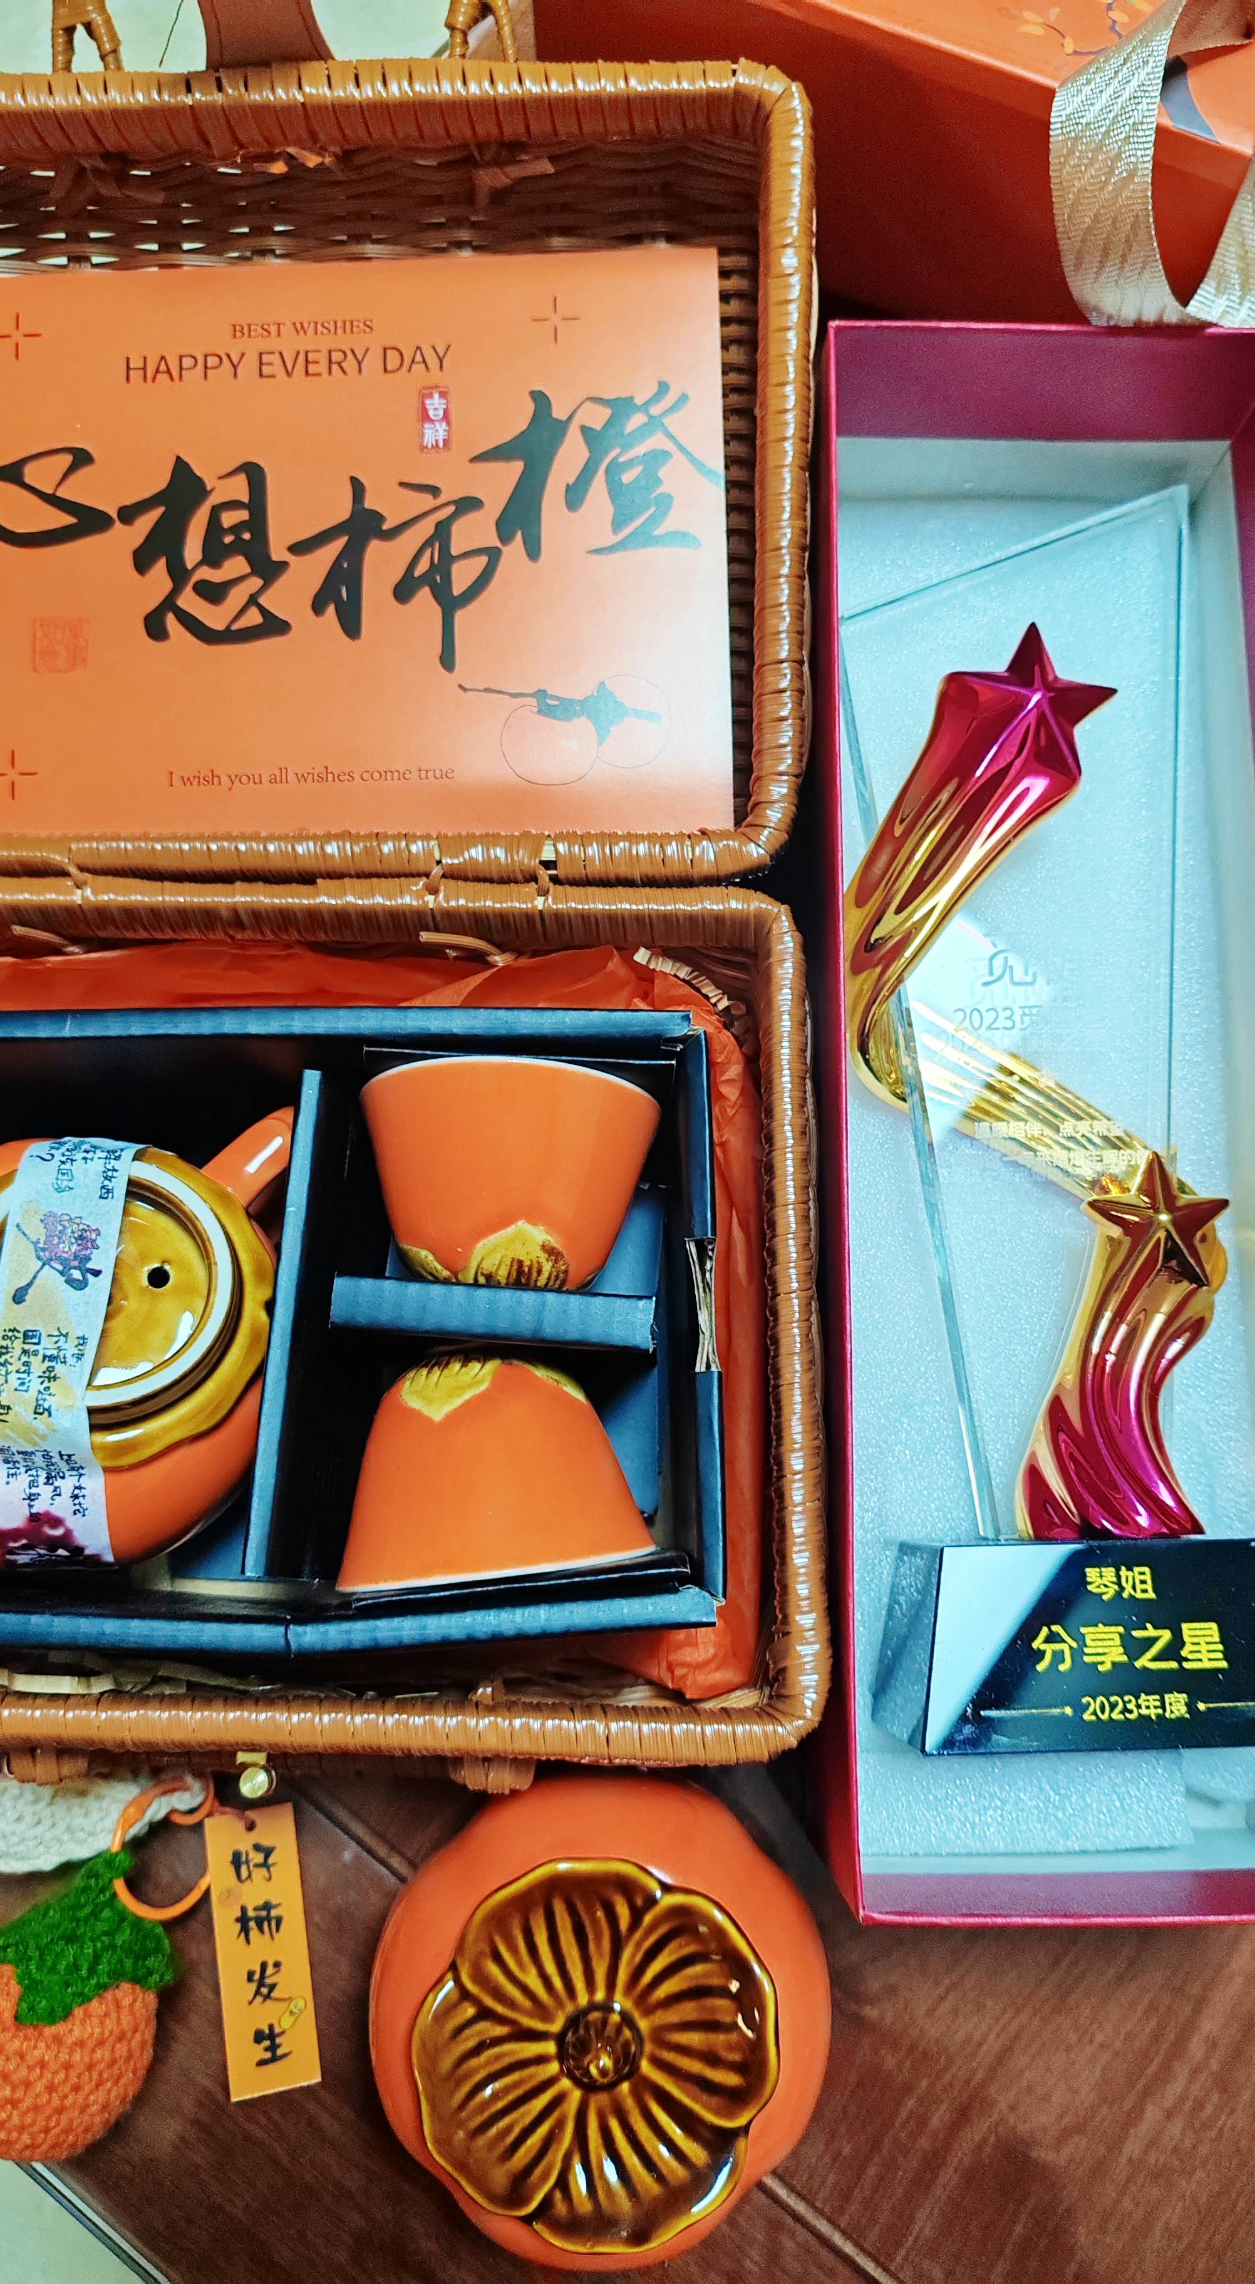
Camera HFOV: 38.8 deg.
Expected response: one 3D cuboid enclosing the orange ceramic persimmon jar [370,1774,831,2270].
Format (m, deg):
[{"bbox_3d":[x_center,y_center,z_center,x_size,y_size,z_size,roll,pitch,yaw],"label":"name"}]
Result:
[{"bbox_3d":[-0.006,0.191,0.393,0.099,0.077,0.099,0,79,-1],"label":"orange ceramic persimmon jar"}]

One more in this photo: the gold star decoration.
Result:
[{"bbox_3d":[0.122,0.018,0.409,0.033,0.012,0.032,1,79,-1],"label":"gold star decoration"}]

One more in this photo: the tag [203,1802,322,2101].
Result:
[{"bbox_3d":[-0.087,0.193,0.427,0.021,0.003,0.063,-8,80,-3],"label":"tag"}]

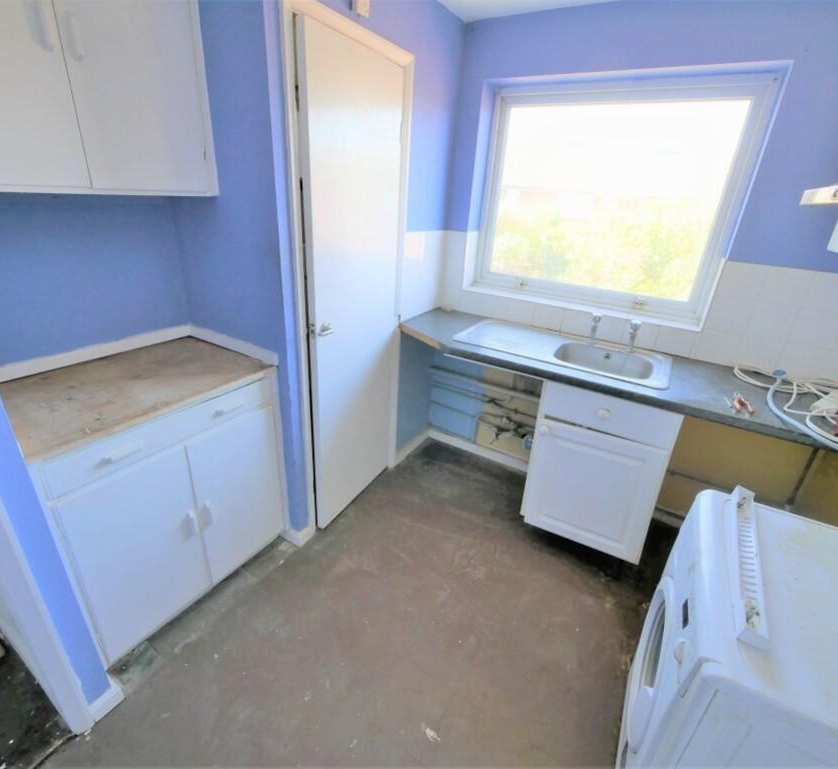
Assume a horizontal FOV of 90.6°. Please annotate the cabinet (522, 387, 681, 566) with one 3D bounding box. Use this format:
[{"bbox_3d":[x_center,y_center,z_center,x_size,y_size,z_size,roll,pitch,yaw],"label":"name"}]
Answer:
[{"bbox_3d":[0.866,0.288,1.953,0.500,0.725,0.565,17,27,26],"label":"cabinet"}]

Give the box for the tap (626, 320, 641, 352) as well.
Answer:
[{"bbox_3d":[1.007,-0.220,1.947,0.054,0.148,0.105,17,27,26],"label":"tap"}]

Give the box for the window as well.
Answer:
[{"bbox_3d":[0.876,-0.908,2.071,1.202,1.005,0.100,17,27,26],"label":"window"}]

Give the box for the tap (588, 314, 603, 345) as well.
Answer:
[{"bbox_3d":[0.855,-0.265,2.026,0.054,0.146,0.105,17,27,26],"label":"tap"}]

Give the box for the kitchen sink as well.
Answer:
[{"bbox_3d":[0.670,-0.111,1.992,0.912,0.152,0.453,17,27,26],"label":"kitchen sink"}]

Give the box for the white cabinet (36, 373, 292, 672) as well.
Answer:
[{"bbox_3d":[-1.067,0.373,1.653,0.605,0.850,0.820,17,27,26],"label":"white cabinet"}]

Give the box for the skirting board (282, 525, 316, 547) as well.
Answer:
[{"bbox_3d":[-0.578,0.697,1.977,0.130,0.065,0.105,17,27,26],"label":"skirting board"}]

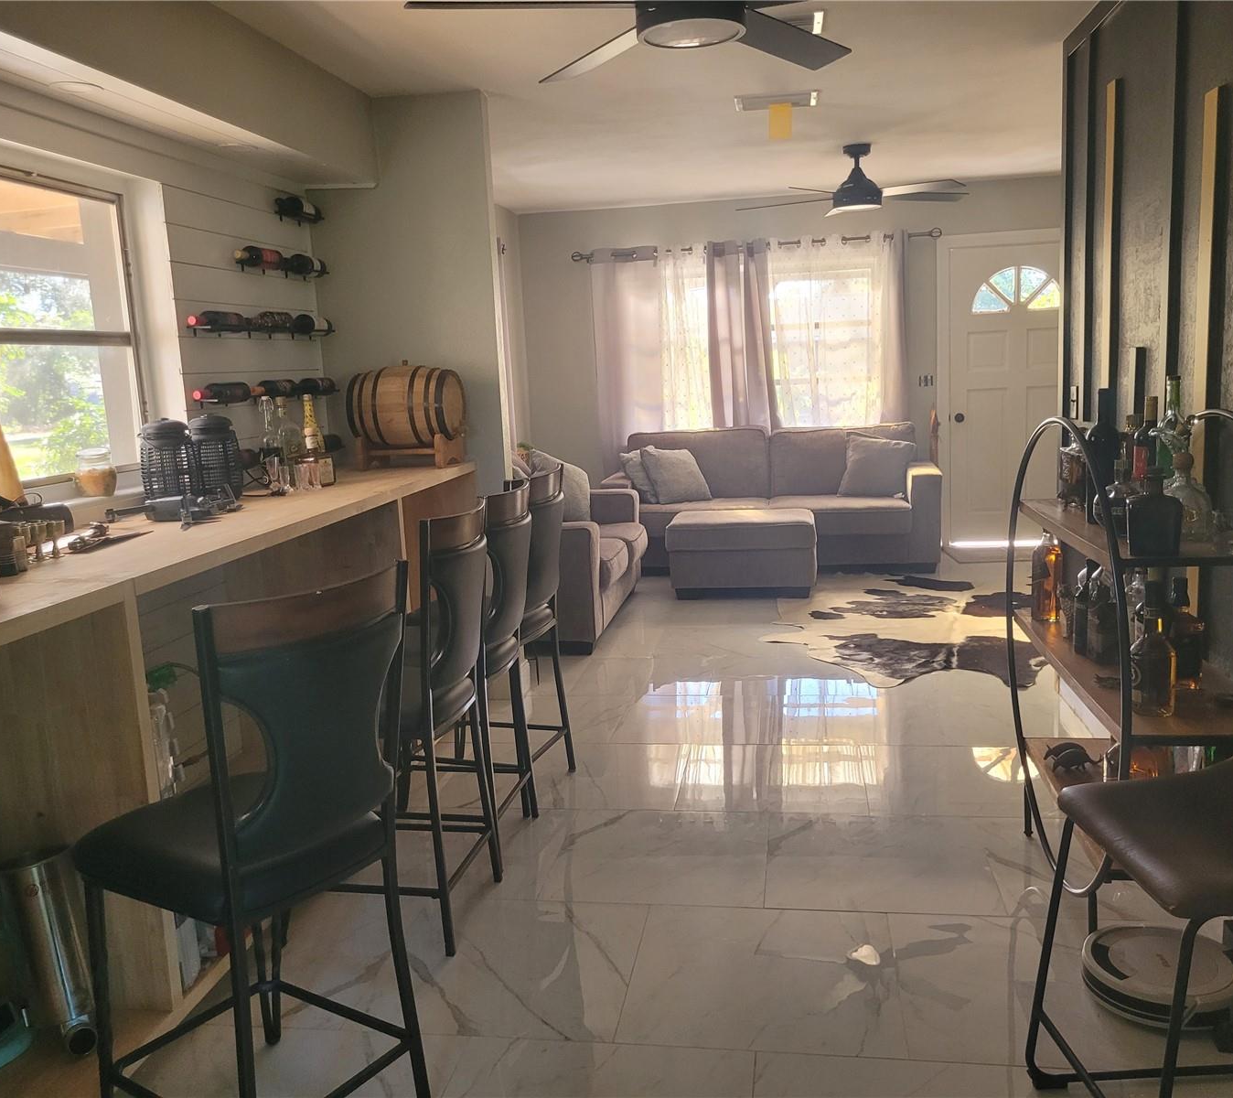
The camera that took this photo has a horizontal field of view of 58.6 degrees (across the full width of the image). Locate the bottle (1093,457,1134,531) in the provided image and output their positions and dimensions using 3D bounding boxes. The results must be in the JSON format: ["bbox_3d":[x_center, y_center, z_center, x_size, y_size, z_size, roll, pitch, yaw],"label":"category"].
[{"bbox_3d":[1.147,-0.120,2.501,0.115,0.178,0.090,5,12,38],"label":"bottle"}]

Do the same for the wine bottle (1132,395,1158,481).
[{"bbox_3d":[1.417,-0.260,2.946,0.070,0.296,0.070,-1,10,9],"label":"wine bottle"}]

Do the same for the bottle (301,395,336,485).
[{"bbox_3d":[-1.179,-0.422,4.245,0.095,0.328,0.095,-8,11,-27],"label":"bottle"}]

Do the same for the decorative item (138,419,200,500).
[{"bbox_3d":[-1.360,-0.251,3.354,0.182,0.283,0.178,-1,10,9],"label":"decorative item"}]

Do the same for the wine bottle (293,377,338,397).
[{"bbox_3d":[-1.193,-0.631,4.308,0.076,0.076,0.300,-1,10,9],"label":"wine bottle"}]

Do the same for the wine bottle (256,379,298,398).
[{"bbox_3d":[-1.303,-0.603,4.167,0.075,0.075,0.295,-1,10,9],"label":"wine bottle"}]

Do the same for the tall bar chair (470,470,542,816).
[{"bbox_3d":[-0.514,0.359,3.206,0.520,1.060,0.440,-1,10,9],"label":"tall bar chair"}]

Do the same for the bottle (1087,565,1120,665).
[{"bbox_3d":[1.198,0.163,2.696,0.078,0.225,0.080,-3,9,-2],"label":"bottle"}]

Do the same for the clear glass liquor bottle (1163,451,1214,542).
[{"bbox_3d":[1.254,-0.123,2.408,0.105,0.192,0.090,1,10,21],"label":"clear glass liquor bottle"}]

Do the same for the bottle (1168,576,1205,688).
[{"bbox_3d":[1.296,0.187,2.497,0.080,0.248,0.080,3,11,30],"label":"bottle"}]

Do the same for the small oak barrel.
[{"bbox_3d":[-0.890,-0.621,4.682,0.435,0.362,0.335,-1,10,11],"label":"small oak barrel"}]

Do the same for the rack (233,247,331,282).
[{"bbox_3d":[-1.327,-1.121,4.325,0.110,0.095,0.750,-1,9,9],"label":"rack"}]

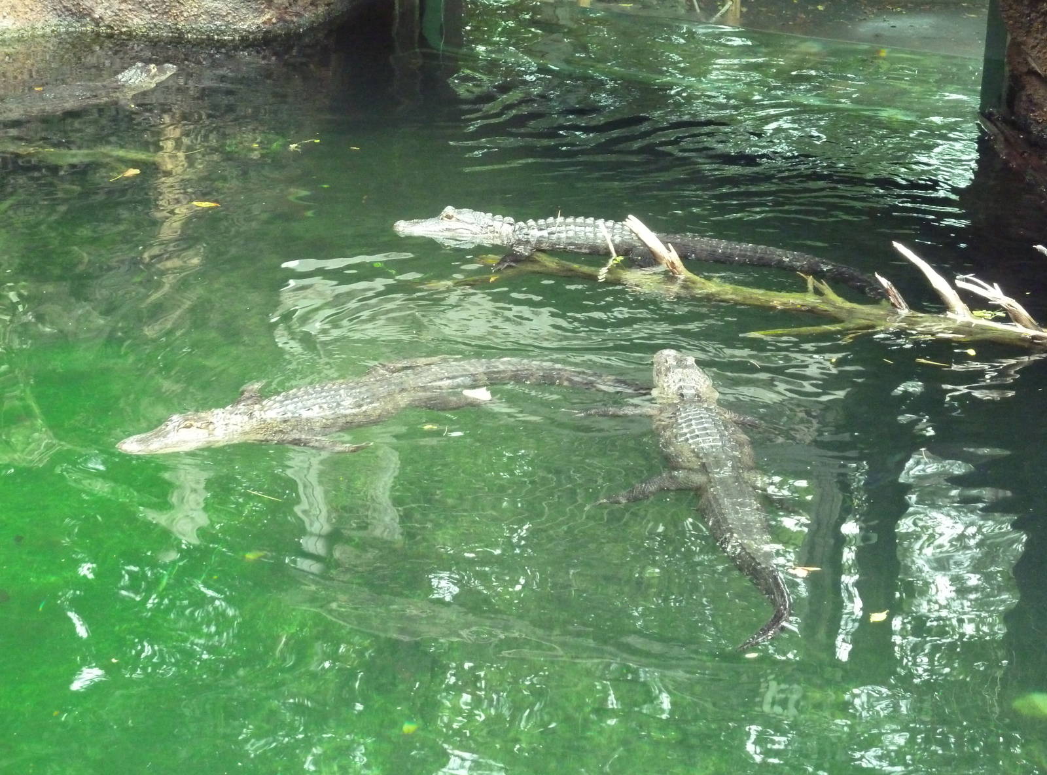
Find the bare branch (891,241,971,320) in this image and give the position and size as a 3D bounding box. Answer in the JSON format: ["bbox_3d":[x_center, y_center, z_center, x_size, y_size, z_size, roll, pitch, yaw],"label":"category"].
[{"bbox_3d":[1.006,-0.262,6.171,0.195,0.195,0.070,0,25,0],"label":"bare branch"}]

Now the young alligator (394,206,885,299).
[{"bbox_3d":[0.323,-0.330,6.575,1.362,0.200,0.255,5,25,10],"label":"young alligator"}]

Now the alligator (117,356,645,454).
[{"bbox_3d":[-0.305,0.071,5.811,1.270,0.150,0.333,-8,26,-17],"label":"alligator"}]

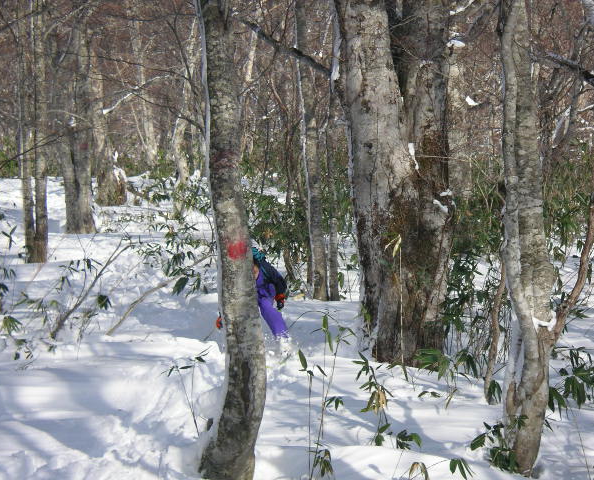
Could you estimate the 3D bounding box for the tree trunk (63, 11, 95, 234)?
[{"bbox_3d":[-4.298,-2.322,38.000,0.580,4.450,0.550,0,2,0],"label":"tree trunk"}]

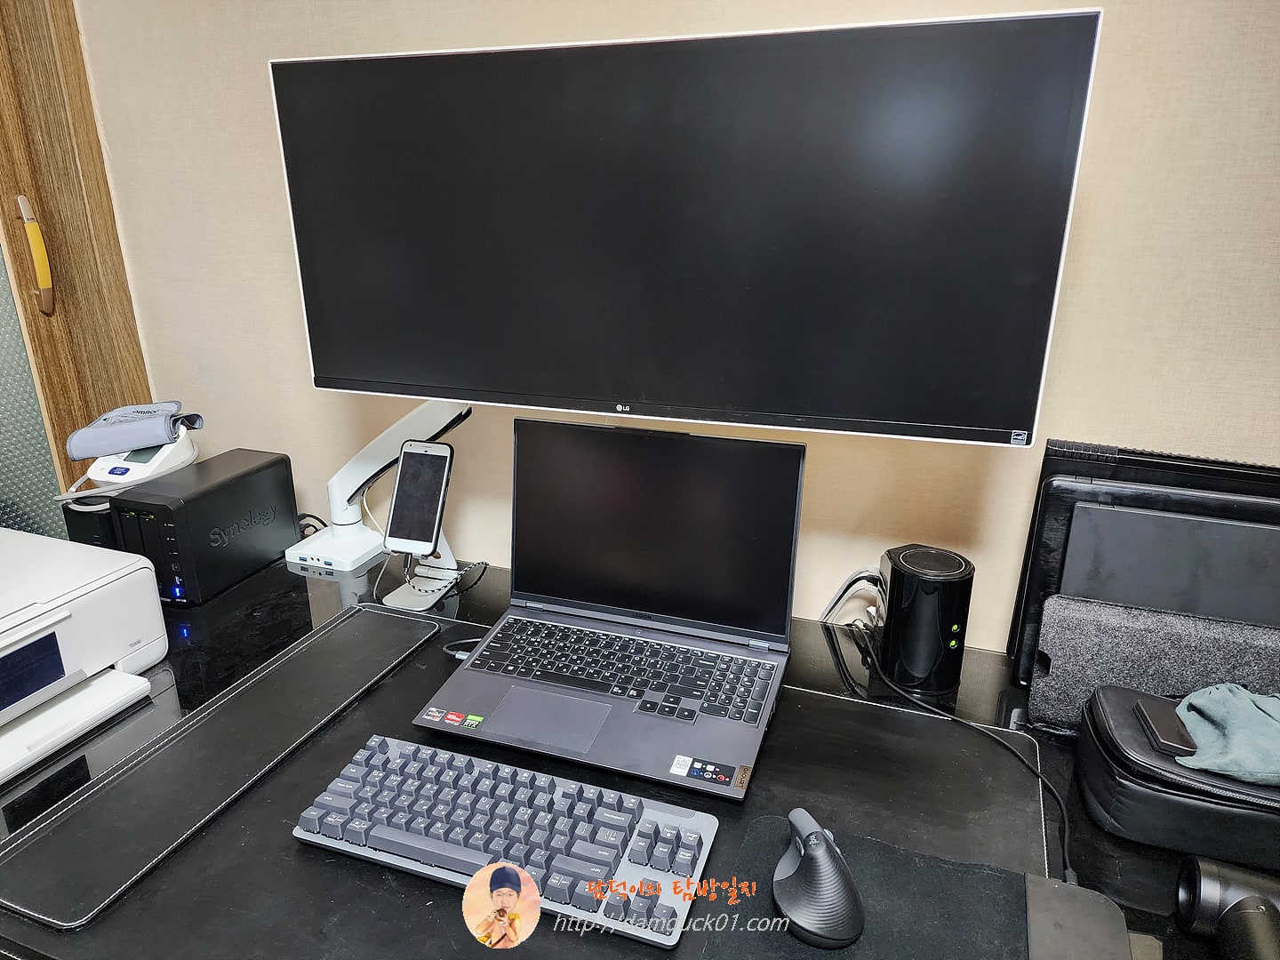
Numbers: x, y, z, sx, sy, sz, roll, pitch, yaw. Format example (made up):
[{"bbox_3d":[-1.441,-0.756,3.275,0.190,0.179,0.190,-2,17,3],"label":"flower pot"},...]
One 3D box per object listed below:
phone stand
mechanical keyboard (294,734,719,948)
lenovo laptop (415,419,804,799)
[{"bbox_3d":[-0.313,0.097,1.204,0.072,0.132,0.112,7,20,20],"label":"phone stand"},{"bbox_3d":[-0.120,0.303,0.750,0.357,0.036,0.127,6,20,19],"label":"mechanical keyboard"},{"bbox_3d":[-0.029,0.116,0.919,0.356,0.278,0.268,6,20,19],"label":"lenovo laptop"}]

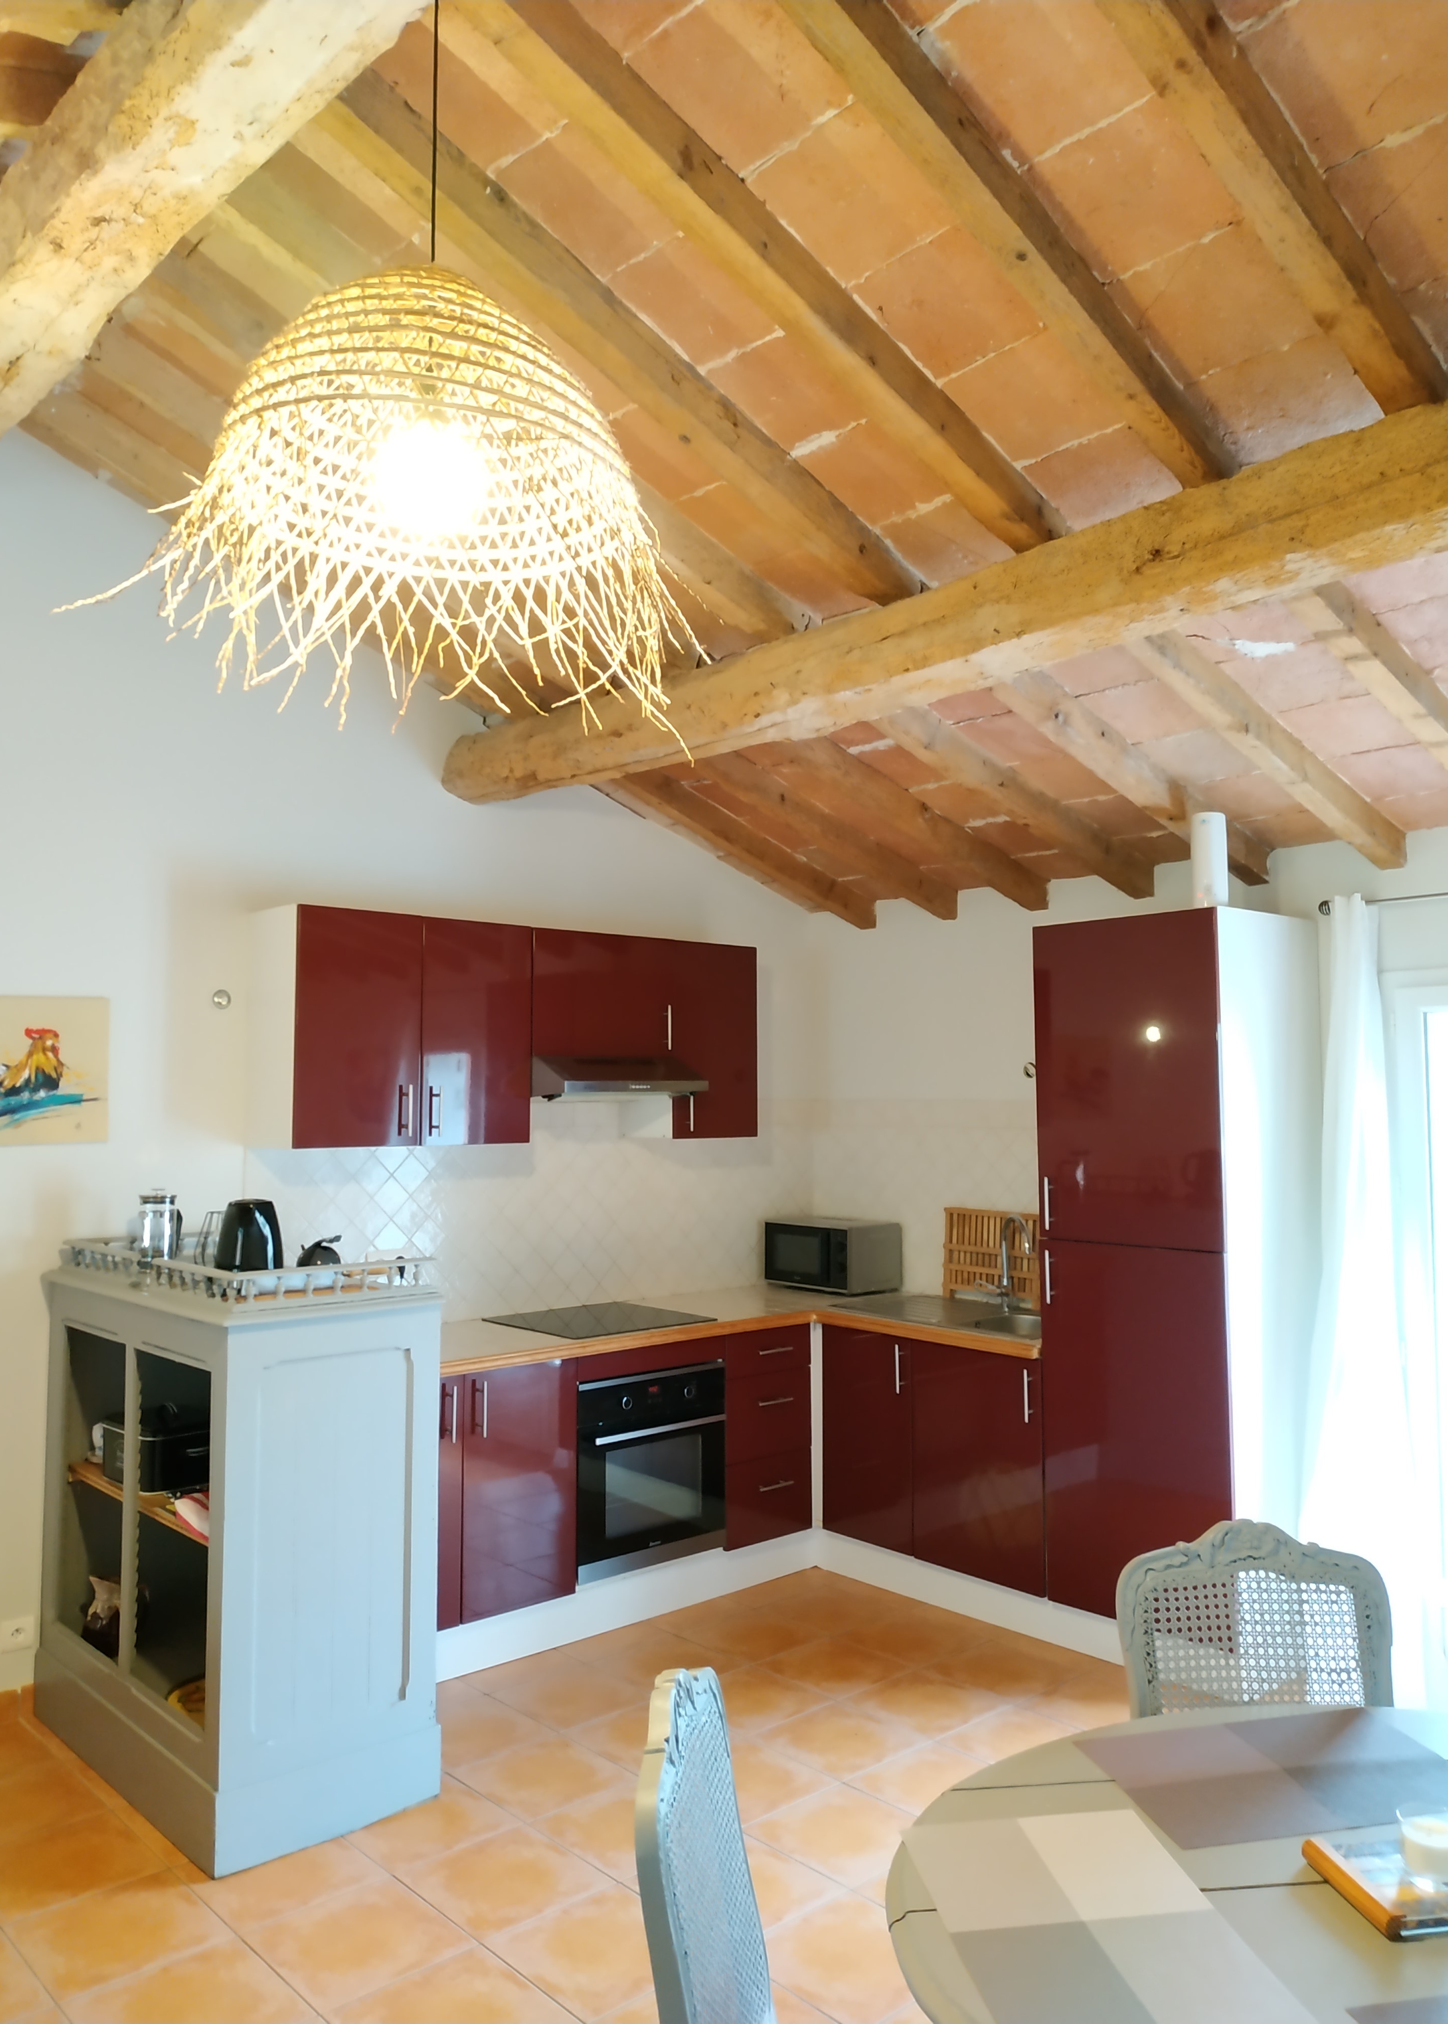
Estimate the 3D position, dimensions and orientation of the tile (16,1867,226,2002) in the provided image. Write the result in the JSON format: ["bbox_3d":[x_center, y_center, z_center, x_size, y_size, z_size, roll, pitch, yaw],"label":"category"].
[{"bbox_3d":[-1.156,1.764,2.687,0.327,0.010,0.327,4,-6,-42],"label":"tile"}]

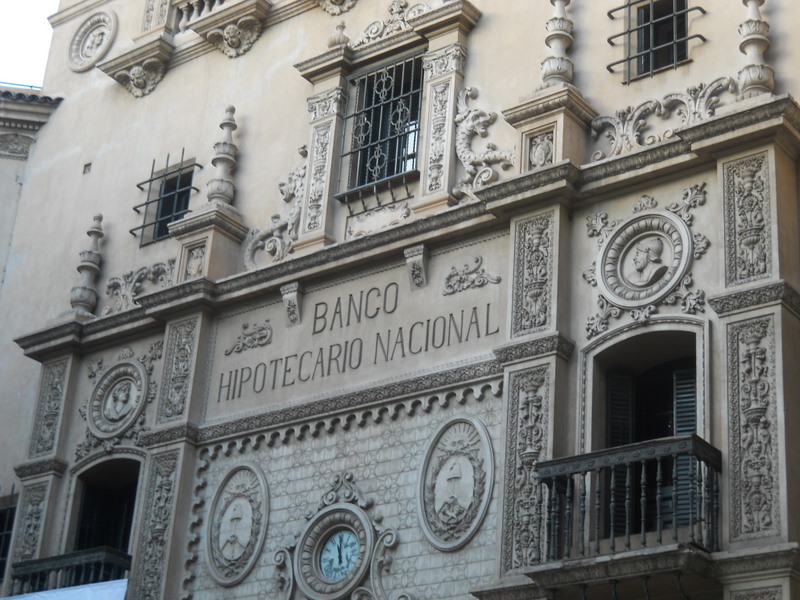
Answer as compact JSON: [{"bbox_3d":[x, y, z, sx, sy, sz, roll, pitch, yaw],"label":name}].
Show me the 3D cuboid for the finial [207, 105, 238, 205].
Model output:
[{"bbox_3d":[-2.281,-1.931,21.486,0.348,1.484,0.348,4,-26,2],"label":"finial"}]

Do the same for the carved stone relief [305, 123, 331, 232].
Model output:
[{"bbox_3d":[-1.033,-1.571,20.778,0.314,1.568,0.058,-15,-32,35],"label":"carved stone relief"}]

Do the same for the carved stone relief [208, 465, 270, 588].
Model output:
[{"bbox_3d":[-1.817,2.528,18.383,0.831,1.391,0.100,-15,-32,35],"label":"carved stone relief"}]

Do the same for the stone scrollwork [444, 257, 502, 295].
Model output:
[{"bbox_3d":[0.783,-0.294,17.619,0.765,0.325,0.080,-15,-32,35],"label":"stone scrollwork"}]

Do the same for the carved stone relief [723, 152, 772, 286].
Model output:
[{"bbox_3d":[3.379,-0.787,15.961,0.486,1.376,0.064,-15,-32,35],"label":"carved stone relief"}]

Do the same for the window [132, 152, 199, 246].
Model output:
[{"bbox_3d":[-3.201,-1.345,22.763,1.216,1.389,0.256,-15,-32,35],"label":"window"}]

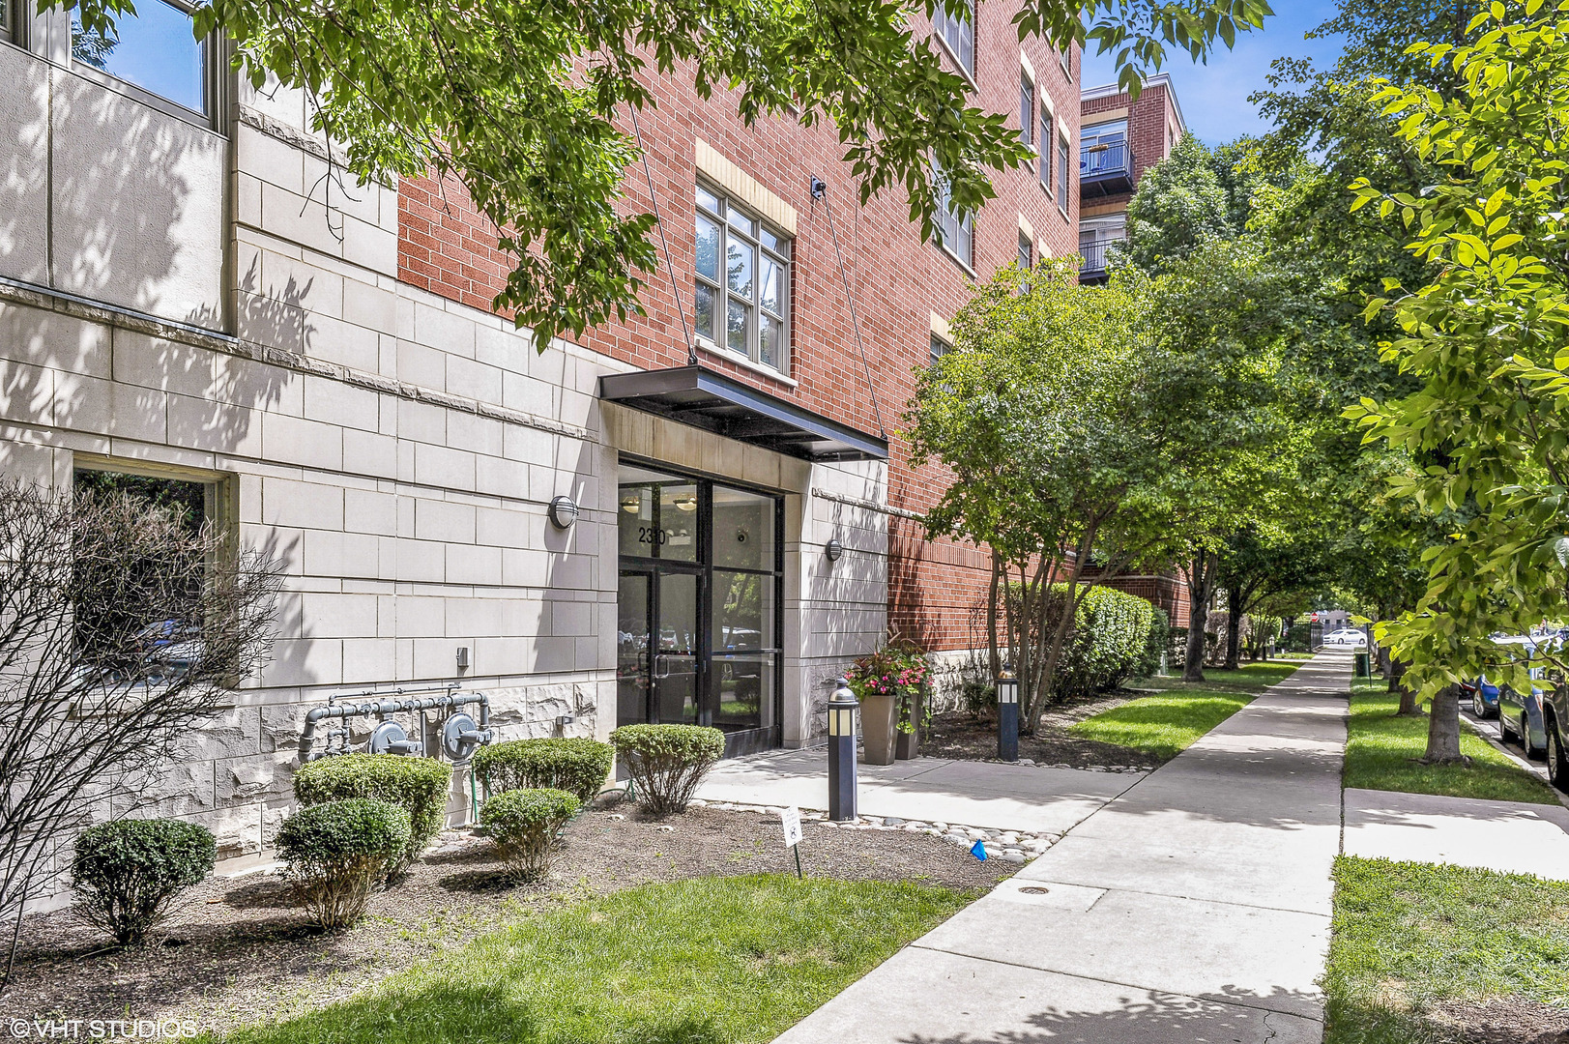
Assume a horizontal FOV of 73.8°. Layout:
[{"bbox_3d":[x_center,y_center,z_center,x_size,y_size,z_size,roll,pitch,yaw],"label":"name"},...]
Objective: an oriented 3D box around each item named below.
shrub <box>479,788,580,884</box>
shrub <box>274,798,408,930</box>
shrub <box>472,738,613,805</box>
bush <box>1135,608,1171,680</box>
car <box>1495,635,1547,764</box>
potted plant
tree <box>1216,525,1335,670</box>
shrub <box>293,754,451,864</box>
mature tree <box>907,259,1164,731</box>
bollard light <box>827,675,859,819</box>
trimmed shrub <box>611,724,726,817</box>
[{"bbox_3d":[-1.560,1.888,6.409,0.610,0.550,0.610,0,-6,0],"label":"shrub"},{"bbox_3d":[-2.294,1.757,5.427,0.650,0.620,0.650,-3,-6,28],"label":"shrub"},{"bbox_3d":[-1.737,1.921,7.500,0.940,0.740,1.000,-2,-5,28],"label":"shrub"},{"bbox_3d":[11.250,3.750,32.200,1.500,2.150,1.600,-2,-5,29],"label":"bush"},{"bbox_3d":[11.048,2.387,14.332,1.820,1.520,4.500,-3,-6,28],"label":"car"},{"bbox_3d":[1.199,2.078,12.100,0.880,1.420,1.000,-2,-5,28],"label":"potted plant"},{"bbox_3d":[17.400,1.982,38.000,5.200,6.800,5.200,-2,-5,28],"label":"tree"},{"bbox_3d":[-2.517,1.805,6.433,0.860,0.720,0.930,-3,-6,28],"label":"shrub"},{"bbox_3d":[3.678,-0.320,15.668,3.750,6.750,3.750,-3,-6,28],"label":"mature tree"},{"bbox_3d":[0.475,1.818,8.360,0.240,1.120,0.240,-2,-5,28],"label":"bollard light"},{"bbox_3d":[-0.977,2.040,8.680,0.920,0.740,0.960,0,-4,0],"label":"trimmed shrub"}]

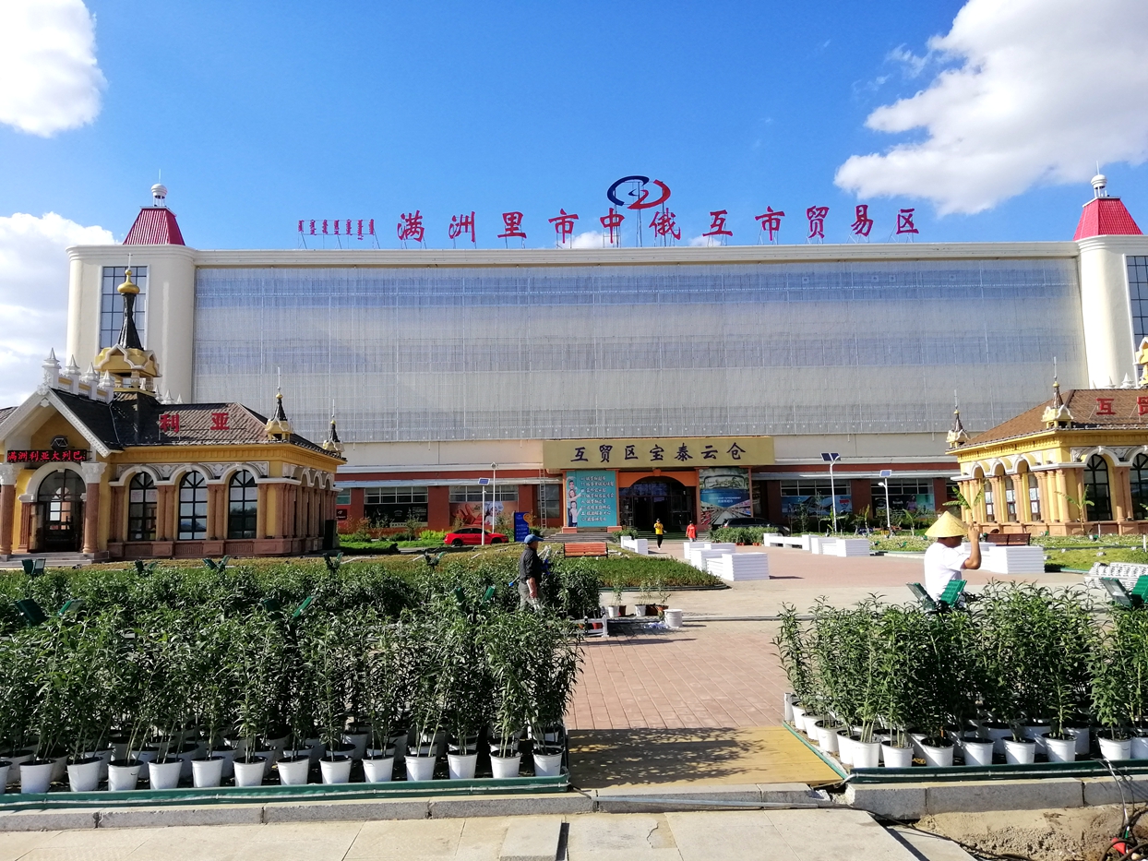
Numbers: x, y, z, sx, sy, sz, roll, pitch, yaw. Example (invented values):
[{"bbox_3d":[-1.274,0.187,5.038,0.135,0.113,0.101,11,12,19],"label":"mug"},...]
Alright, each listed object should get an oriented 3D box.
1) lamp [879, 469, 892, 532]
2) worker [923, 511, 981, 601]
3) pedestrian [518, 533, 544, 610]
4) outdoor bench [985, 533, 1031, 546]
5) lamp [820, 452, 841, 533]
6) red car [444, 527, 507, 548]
[{"bbox_3d":[20.108,4.828,55.250,0.800,4.600,0.650,1,-7,-17],"label":"lamp"},{"bbox_3d":[3.604,1.652,8.104,0.530,1.770,0.480,-1,-6,-5],"label":"worker"},{"bbox_3d":[-0.615,2.325,12.361,0.500,1.650,0.500,-1,-6,-3],"label":"pedestrian"},{"bbox_3d":[16.374,4.308,32.455,1.670,0.830,0.650,0,-6,-14],"label":"outdoor bench"},{"bbox_3d":[17.408,4.503,58.175,1.200,6.000,0.900,-4,-7,24],"label":"lamp"},{"bbox_3d":[-7.077,7.803,62.922,4.750,1.430,1.840,-1,-6,-3],"label":"red car"}]

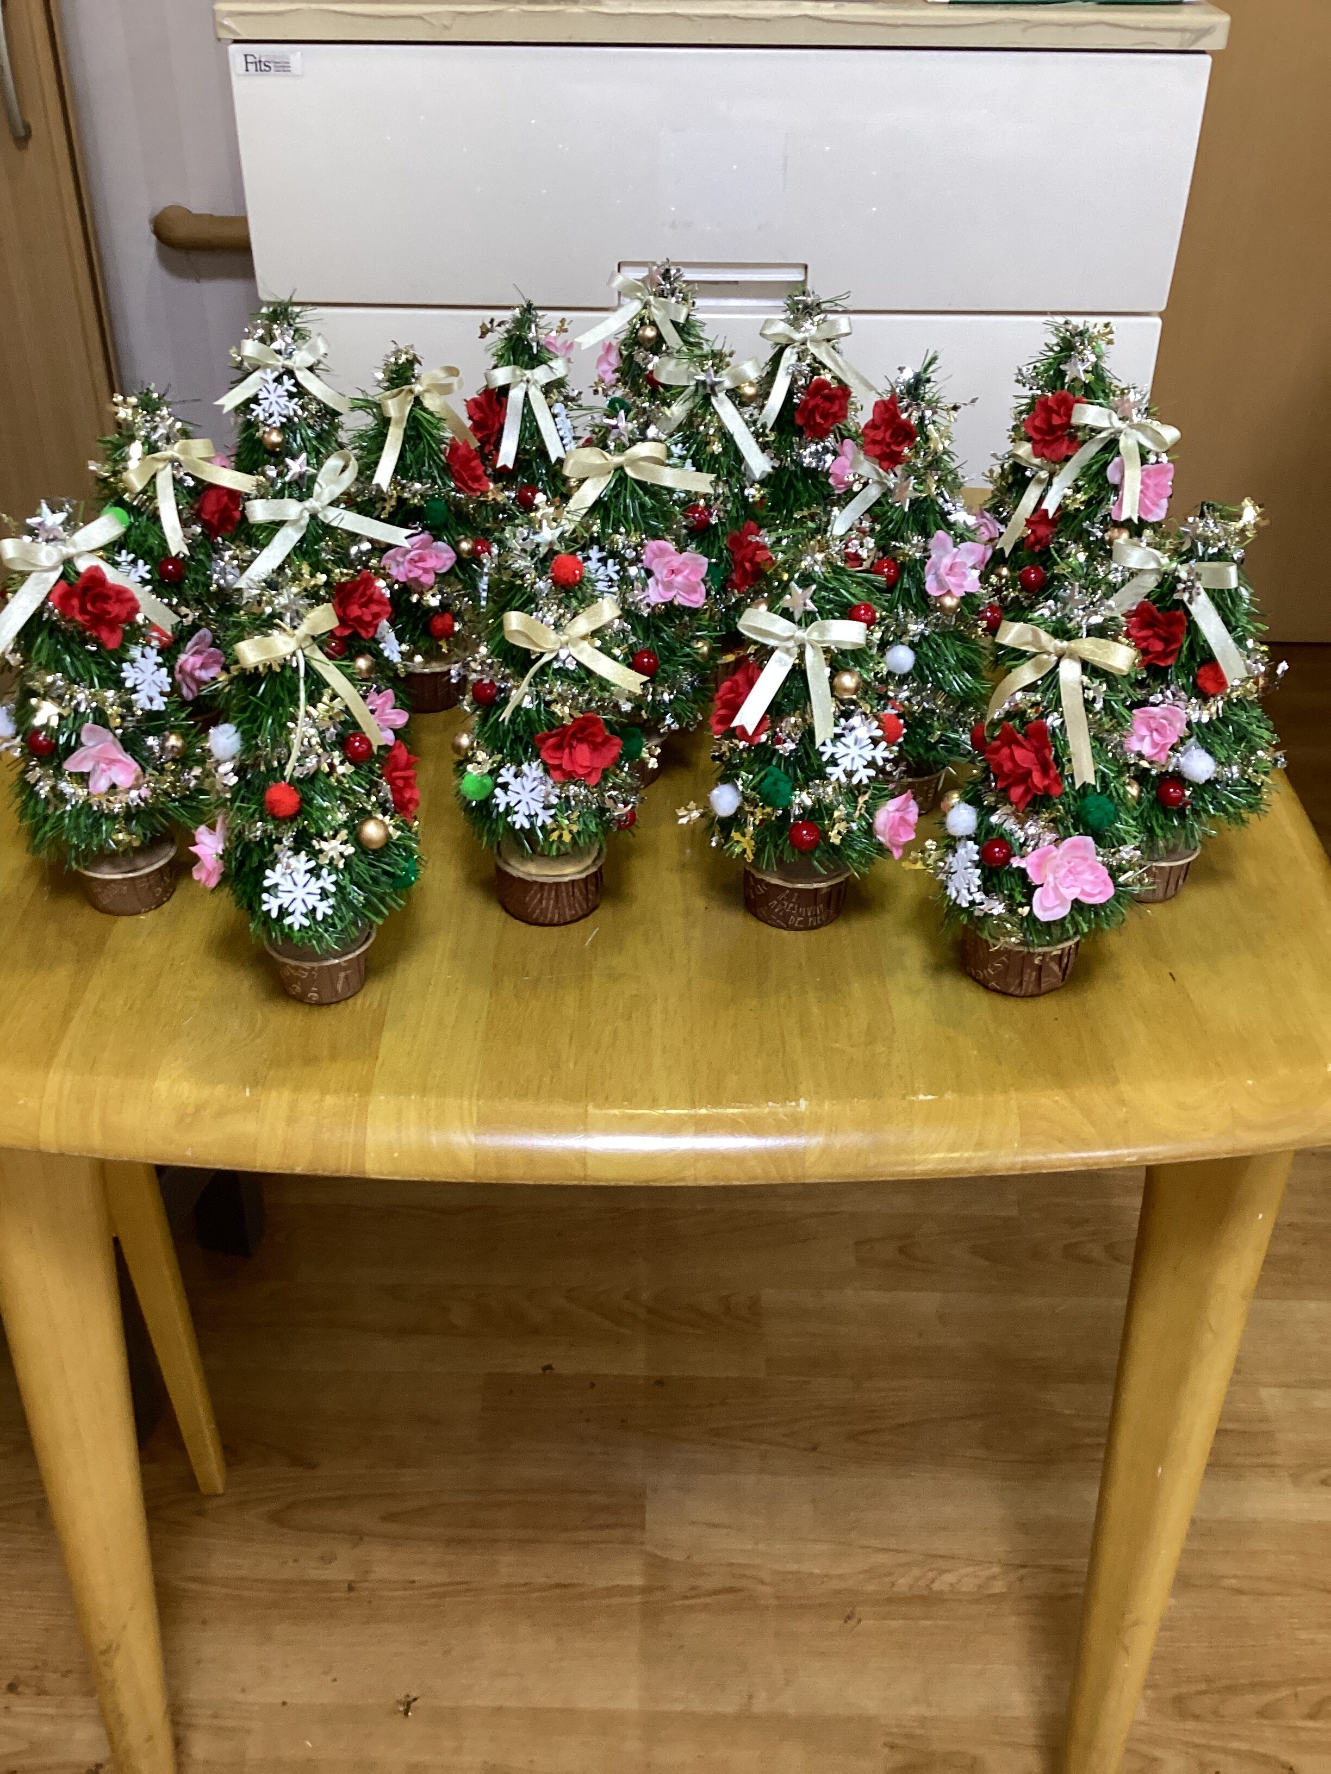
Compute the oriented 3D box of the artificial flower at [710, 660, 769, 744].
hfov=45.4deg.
[{"bbox_3d":[0.033,-0.083,0.710,0.018,0.036,0.034,-11,33,-39],"label":"artificial flower"}]

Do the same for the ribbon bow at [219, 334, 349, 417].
[{"bbox_3d":[-0.249,-0.334,1.036,0.084,0.053,0.024,1,24,-1],"label":"ribbon bow"}]

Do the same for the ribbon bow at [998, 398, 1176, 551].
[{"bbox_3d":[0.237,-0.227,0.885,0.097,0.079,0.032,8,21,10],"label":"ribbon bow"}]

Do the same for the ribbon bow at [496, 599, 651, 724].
[{"bbox_3d":[-0.039,-0.097,0.673,0.061,0.049,0.023,-4,21,-7],"label":"ribbon bow"}]

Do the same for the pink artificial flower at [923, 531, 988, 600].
[{"bbox_3d":[0.146,-0.163,0.800,0.034,0.035,0.019,-7,19,-12],"label":"pink artificial flower"}]

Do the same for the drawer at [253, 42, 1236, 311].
[{"bbox_3d":[0.039,-0.653,1.402,0.735,0.185,0.390,0,33,-1],"label":"drawer"}]

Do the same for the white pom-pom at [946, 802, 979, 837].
[{"bbox_3d":[0.127,-0.029,0.680,0.015,0.015,0.015,1,33,0],"label":"white pom-pom"}]

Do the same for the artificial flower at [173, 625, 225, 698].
[{"bbox_3d":[-0.218,-0.104,0.742,0.020,0.034,0.034,1,31,18],"label":"artificial flower"}]

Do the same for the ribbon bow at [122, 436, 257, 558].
[{"bbox_3d":[-0.250,-0.205,0.835,0.070,0.062,0.028,-6,21,-10],"label":"ribbon bow"}]

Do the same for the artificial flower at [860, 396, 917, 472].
[{"bbox_3d":[0.131,-0.266,0.930,0.037,0.048,0.025,-3,21,-7],"label":"artificial flower"}]

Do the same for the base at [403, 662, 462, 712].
[{"bbox_3d":[-0.153,-0.135,1.021,0.053,0.028,0.053,1,34,-1],"label":"base"}]

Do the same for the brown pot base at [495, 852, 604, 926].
[{"bbox_3d":[-0.056,-0.006,0.777,0.053,0.027,0.053,1,33,0],"label":"brown pot base"}]

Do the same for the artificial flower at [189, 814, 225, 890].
[{"bbox_3d":[-0.203,-0.015,0.705,0.020,0.035,0.037,13,32,-10],"label":"artificial flower"}]

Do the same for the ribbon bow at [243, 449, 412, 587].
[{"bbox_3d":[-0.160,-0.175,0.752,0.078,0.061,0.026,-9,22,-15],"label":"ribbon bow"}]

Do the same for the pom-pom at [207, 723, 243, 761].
[{"bbox_3d":[-0.182,-0.060,0.655,0.015,0.016,0.015,-9,34,-15],"label":"pom-pom"}]

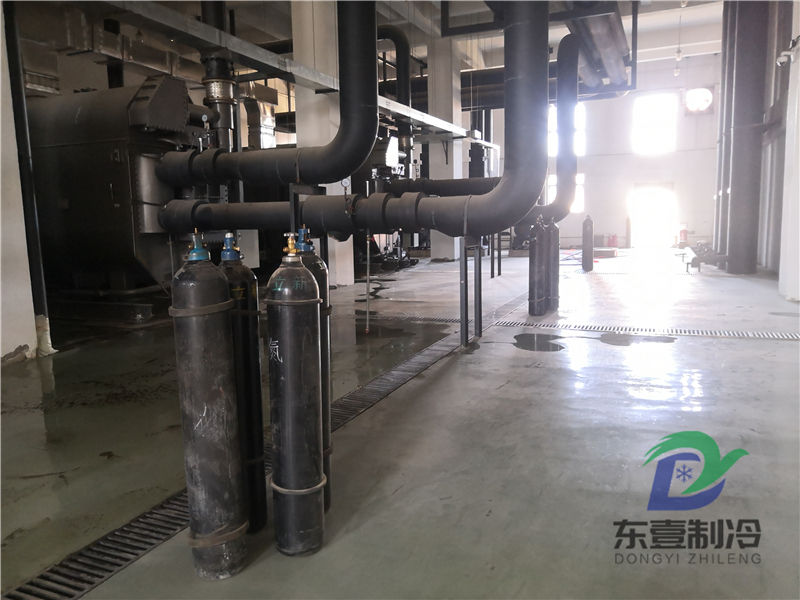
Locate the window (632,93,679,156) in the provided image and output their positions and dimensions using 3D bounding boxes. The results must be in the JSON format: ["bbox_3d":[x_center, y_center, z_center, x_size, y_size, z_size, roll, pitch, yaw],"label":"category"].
[{"bbox_3d":[10.609,-7.344,25.992,1.800,2.480,0.170,2,8,23],"label":"window"}]

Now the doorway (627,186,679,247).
[{"bbox_3d":[10.723,-3.488,26.478,2.000,2.560,0.200,2,8,23],"label":"doorway"}]

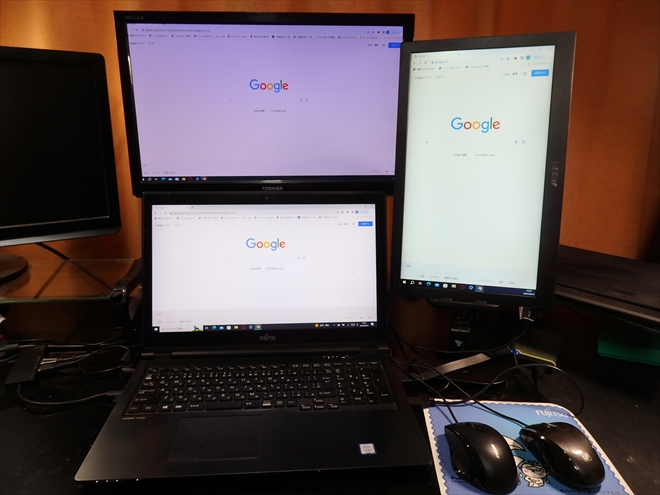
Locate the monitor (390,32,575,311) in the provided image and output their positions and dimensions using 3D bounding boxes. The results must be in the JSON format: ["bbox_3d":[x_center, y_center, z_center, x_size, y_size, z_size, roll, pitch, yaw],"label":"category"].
[{"bbox_3d":[0.210,-0.105,0.690,0.235,0.372,0.012,4,6,17],"label":"monitor"}]

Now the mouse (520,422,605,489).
[{"bbox_3d":[0.277,0.233,0.563,0.061,0.038,0.102,-3,18,-12],"label":"mouse"}]

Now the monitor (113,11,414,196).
[{"bbox_3d":[-0.110,-0.258,0.886,0.515,0.316,0.050,-1,15,-3],"label":"monitor"}]

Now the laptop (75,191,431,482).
[{"bbox_3d":[-0.088,0.084,0.630,0.378,0.260,0.329,-1,17,-5],"label":"laptop"}]

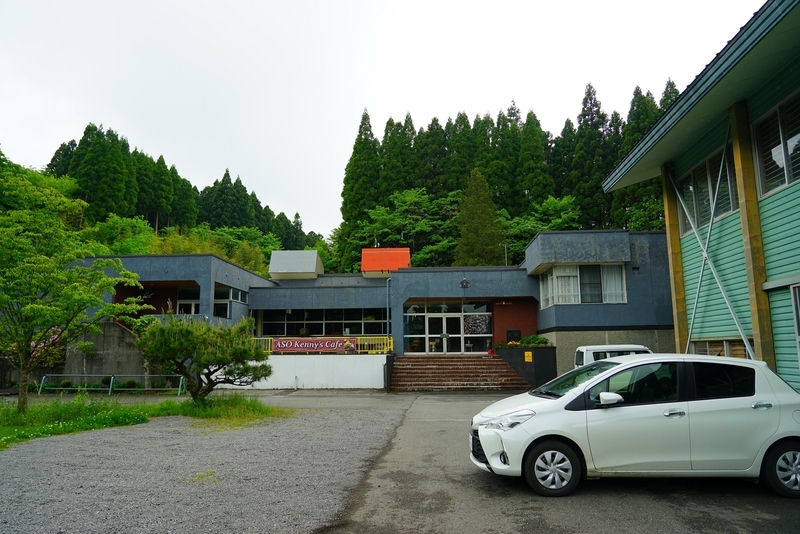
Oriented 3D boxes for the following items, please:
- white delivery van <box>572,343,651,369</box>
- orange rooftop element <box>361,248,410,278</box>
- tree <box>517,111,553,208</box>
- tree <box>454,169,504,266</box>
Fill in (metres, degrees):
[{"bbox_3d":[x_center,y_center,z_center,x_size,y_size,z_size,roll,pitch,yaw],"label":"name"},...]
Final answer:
[{"bbox_3d":[8.161,3.670,18.982,3.395,1.880,1.475,-1,-9,4],"label":"white delivery van"},{"bbox_3d":[-0.663,-0.058,30.519,2.725,1.727,2.400,-1,-9,4],"label":"orange rooftop element"},{"bbox_3d":[15.805,-5.699,60.754,4.800,25.547,4.800,-1,-9,4],"label":"tree"},{"bbox_3d":[6.375,-0.397,42.271,4.800,15.475,4.800,-1,-9,4],"label":"tree"}]

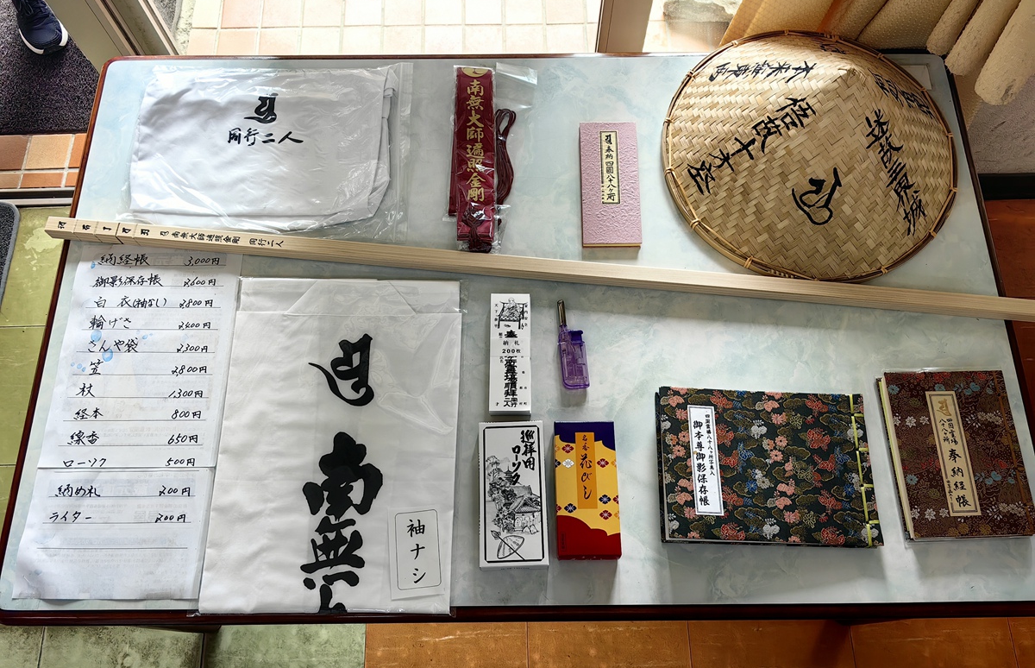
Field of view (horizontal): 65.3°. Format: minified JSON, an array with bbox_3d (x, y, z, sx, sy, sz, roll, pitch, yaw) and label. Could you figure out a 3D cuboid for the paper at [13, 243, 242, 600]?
[{"bbox_3d":[-0.463,0.088,0.981,0.210,0.003,0.444,-1,69,0],"label":"paper"}]

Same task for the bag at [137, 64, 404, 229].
[{"bbox_3d":[-0.339,-0.254,1.097,0.345,0.025,0.247,0,69,0],"label":"bag"}]

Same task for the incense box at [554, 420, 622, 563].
[{"bbox_3d":[0.079,0.179,0.926,0.068,0.040,0.150,-1,69,0],"label":"incense box"}]

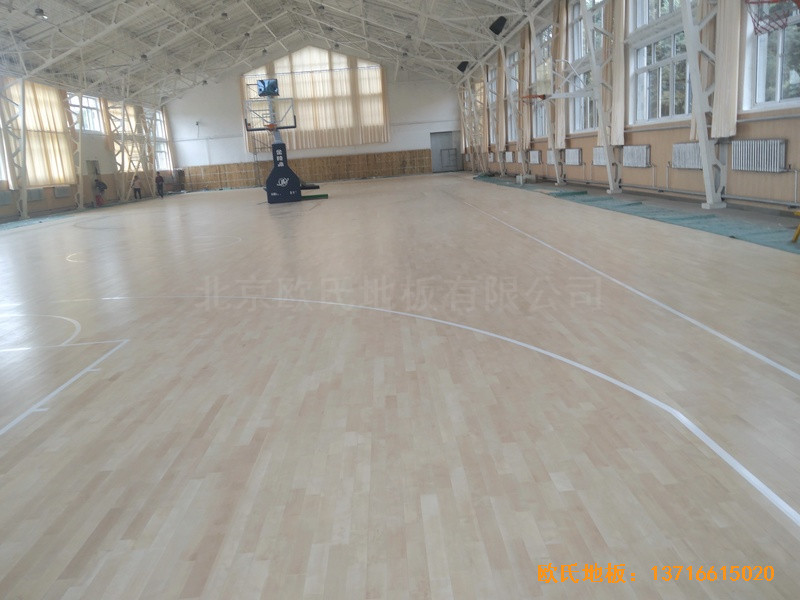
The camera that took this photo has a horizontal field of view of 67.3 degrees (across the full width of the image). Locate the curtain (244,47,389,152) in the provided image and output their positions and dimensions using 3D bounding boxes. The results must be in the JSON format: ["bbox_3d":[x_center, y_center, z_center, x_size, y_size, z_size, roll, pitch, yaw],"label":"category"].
[{"bbox_3d":[-6.917,-16.289,48.418,11.400,7.800,0.250,-5,13,-1],"label":"curtain"}]

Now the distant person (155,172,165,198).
[{"bbox_3d":[-15.769,-7.517,39.450,0.520,1.720,0.360,-8,14,-15],"label":"distant person"}]

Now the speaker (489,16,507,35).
[{"bbox_3d":[4.370,-12.216,26.779,0.520,0.600,0.500,-39,12,7],"label":"speaker"}]

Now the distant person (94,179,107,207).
[{"bbox_3d":[-17.326,-6.219,34.762,0.600,1.520,0.520,-13,16,-31],"label":"distant person"}]

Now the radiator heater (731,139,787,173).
[{"bbox_3d":[7.014,-2.834,11.792,0.150,0.590,1.520,-5,13,-1],"label":"radiator heater"}]

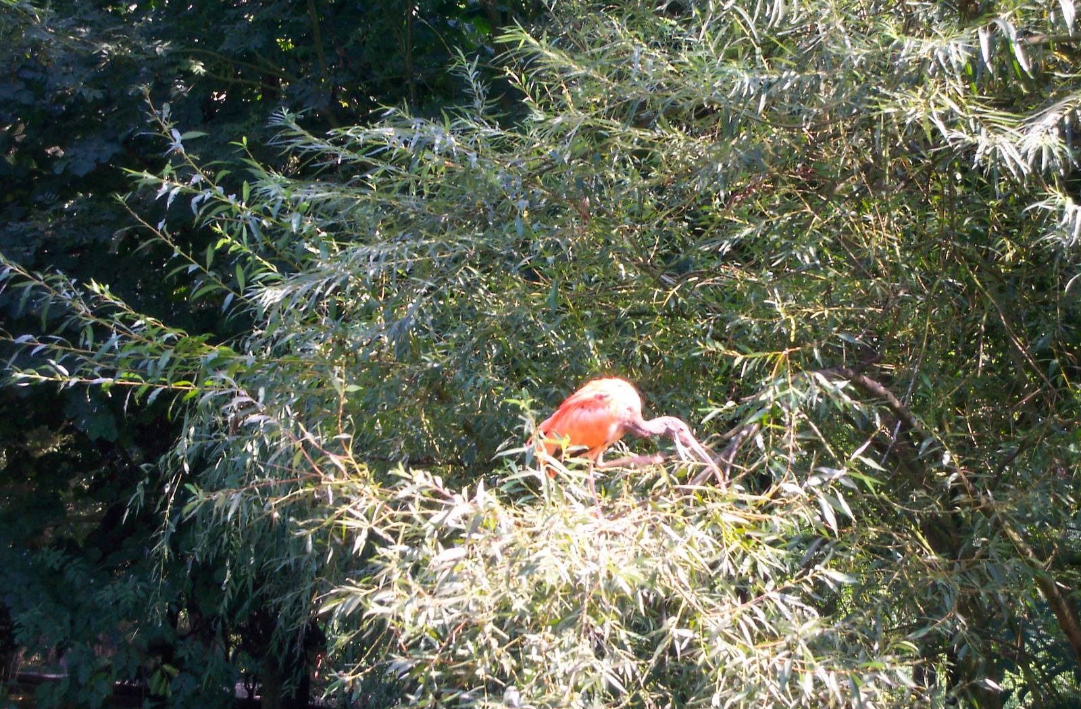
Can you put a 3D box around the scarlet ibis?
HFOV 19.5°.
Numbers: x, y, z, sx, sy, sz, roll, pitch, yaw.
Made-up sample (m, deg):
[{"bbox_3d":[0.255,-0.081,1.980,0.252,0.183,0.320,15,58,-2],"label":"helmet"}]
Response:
[{"bbox_3d":[0.194,0.211,7.000,0.425,0.320,0.160,-1,-3,12],"label":"scarlet ibis"}]

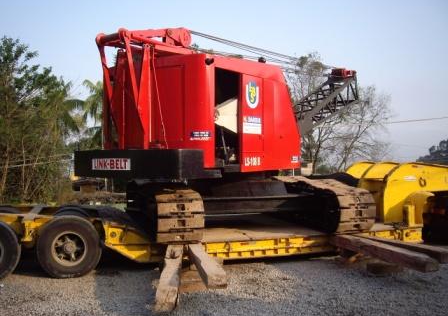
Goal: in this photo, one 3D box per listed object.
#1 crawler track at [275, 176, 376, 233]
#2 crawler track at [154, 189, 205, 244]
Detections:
[{"bbox_3d":[2.109,1.070,11.905,0.851,1.025,4.050,0,1,-18],"label":"crawler track"},{"bbox_3d":[-1.391,1.073,10.755,0.851,1.025,4.050,0,1,-18],"label":"crawler track"}]

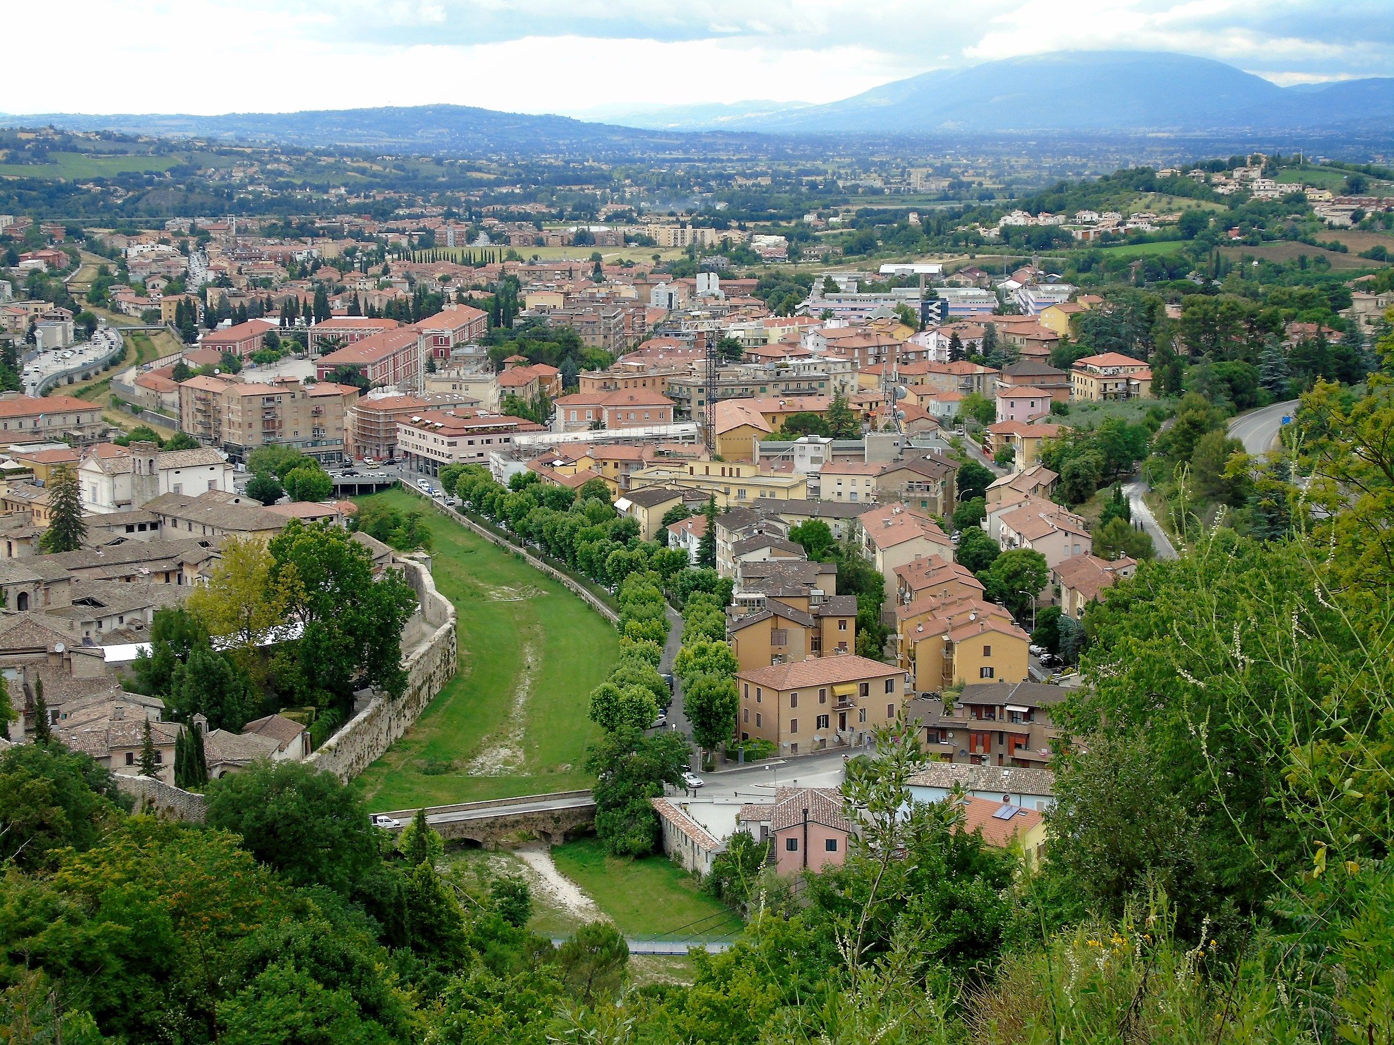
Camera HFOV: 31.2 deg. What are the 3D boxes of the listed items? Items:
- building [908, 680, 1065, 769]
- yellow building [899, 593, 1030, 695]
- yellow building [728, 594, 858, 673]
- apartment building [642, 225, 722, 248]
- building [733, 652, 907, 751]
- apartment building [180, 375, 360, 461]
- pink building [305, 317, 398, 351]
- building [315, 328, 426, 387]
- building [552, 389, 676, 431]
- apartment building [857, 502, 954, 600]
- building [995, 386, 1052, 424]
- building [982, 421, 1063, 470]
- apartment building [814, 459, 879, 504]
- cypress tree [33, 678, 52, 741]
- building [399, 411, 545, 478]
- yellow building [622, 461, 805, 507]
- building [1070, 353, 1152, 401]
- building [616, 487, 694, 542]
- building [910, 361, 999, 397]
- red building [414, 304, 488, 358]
[{"bbox_3d":[36.470,25.650,305.960,19.800,11.600,12.000,2,10,11],"label":"building"},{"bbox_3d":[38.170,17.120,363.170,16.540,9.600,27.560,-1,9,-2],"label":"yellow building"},{"bbox_3d":[13.390,18.440,367.500,18.400,14.600,14.000,-1,9,-4],"label":"yellow building"},{"bbox_3d":[-12.500,-242.680,2133.920,61.000,19.500,18.000,0,9,-2],"label":"apartment building"},{"bbox_3d":[17.050,24.010,343.210,20.900,11.100,10.900,-6,11,-31],"label":"building"},{"bbox_3d":[-114.340,-29.210,670.410,33.000,18.800,34.000,-7,12,-35],"label":"apartment building"},{"bbox_3d":[-136.570,-74.390,1006.120,36.000,14.700,17.000,1,10,5],"label":"pink building"},{"bbox_3d":[-108.100,-53.260,821.580,18.900,14.430,82.000,1,9,4],"label":"building"},{"bbox_3d":[-23.150,-31.480,689.740,32.500,11.000,15.000,-1,9,-8],"label":"building"},{"bbox_3d":[33.930,6.160,407.860,12.300,13.840,34.000,-1,9,-3],"label":"apartment building"},{"bbox_3d":[82.050,-29.570,624.910,13.300,9.300,11.000,0,9,-1],"label":"building"},{"bbox_3d":[70.730,-16.470,538.600,14.800,10.240,16.000,-1,9,-8],"label":"building"},{"bbox_3d":[34.300,-9.520,561.260,12.800,8.400,11.500,2,9,10],"label":"apartment building"},{"bbox_3d":[-74.960,22.130,285.730,1.900,8.960,1.900,0,9,0],"label":"cypress tree"},{"bbox_3d":[-60.530,-22.230,667.360,28.360,14.700,36.560,-5,11,-29],"label":"building"},{"bbox_3d":[4.930,-7.300,534.020,37.000,10.470,14.000,4,10,23],"label":"yellow building"},{"bbox_3d":[115.300,-40.030,696.720,15.800,14.600,20.500,-2,10,-11],"label":"building"},{"bbox_3d":[-7.490,-1.600,489.030,9.000,9.940,15.500,-3,10,-17],"label":"building"},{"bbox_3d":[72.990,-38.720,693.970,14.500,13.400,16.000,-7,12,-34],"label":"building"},{"bbox_3d":[-103.040,-78.410,1025.430,18.500,15.000,85.000,1,10,5],"label":"red building"}]

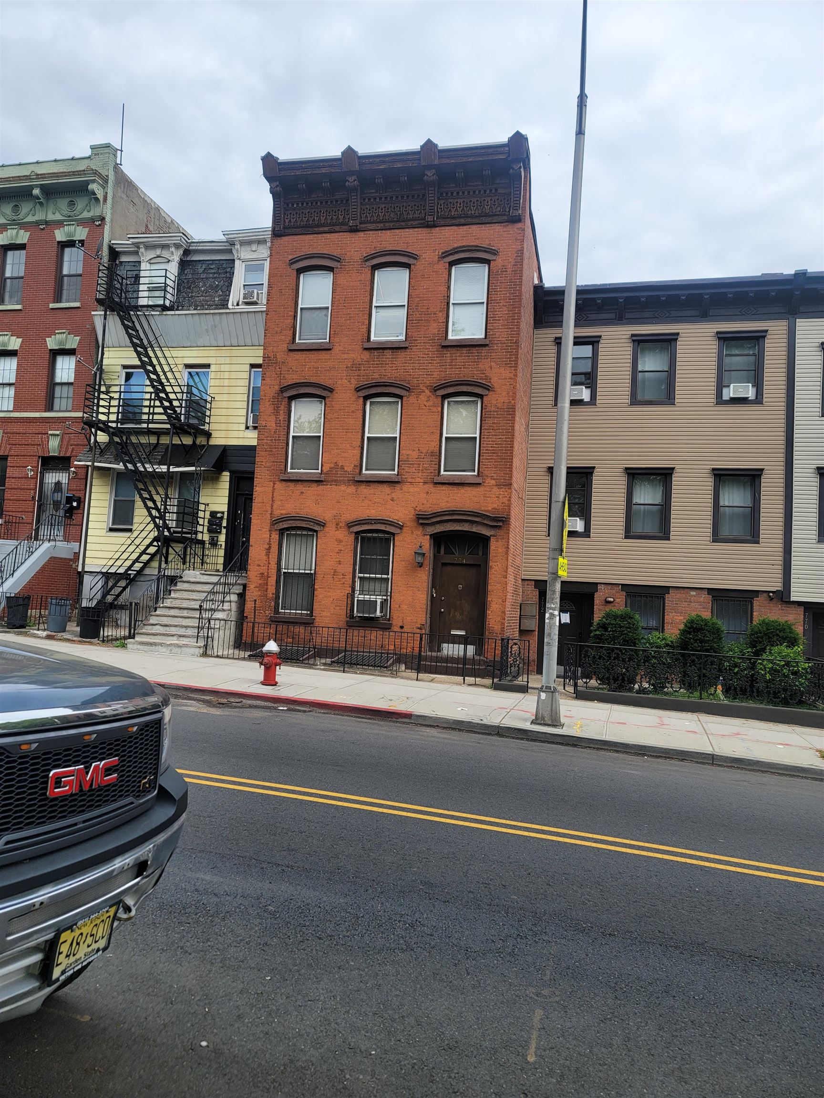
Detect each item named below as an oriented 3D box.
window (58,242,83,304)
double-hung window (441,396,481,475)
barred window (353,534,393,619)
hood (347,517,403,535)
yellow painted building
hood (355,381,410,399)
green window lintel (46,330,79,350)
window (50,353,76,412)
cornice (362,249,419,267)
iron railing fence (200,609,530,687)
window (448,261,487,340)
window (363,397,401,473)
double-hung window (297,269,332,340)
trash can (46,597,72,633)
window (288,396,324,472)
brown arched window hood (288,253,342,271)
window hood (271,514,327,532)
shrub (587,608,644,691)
[{"bbox_3d":[-9.766,-7.913,22.679,0.822,1.821,0.160,2,-5,13],"label":"window"},{"bbox_3d":[1.105,-2.505,17.632,0.820,1.779,0.120,2,-5,13],"label":"double-hung window"},{"bbox_3d":[-0.886,0.603,18.016,0.917,1.977,0.150,2,-4,14],"label":"barred window"},{"bbox_3d":[-0.813,-0.522,17.980,1.315,0.357,0.140,2,-4,14],"label":"hood"},{"bbox_3d":[-4.783,-2.833,26.641,5.934,10.914,11.150,2,-5,13],"label":"yellow painted building"},{"bbox_3d":[-0.640,-3.613,17.942,1.293,0.345,0.150,2,-5,13],"label":"hood"},{"bbox_3d":[-9.908,-5.952,22.596,1.127,0.552,0.170,2,-5,13],"label":"green window lintel"},{"bbox_3d":[-9.964,-4.768,22.687,0.814,1.774,0.140,2,-5,13],"label":"window"},{"bbox_3d":[-0.477,-6.649,18.184,1.308,0.395,0.180,2,-5,13],"label":"cornice"},{"bbox_3d":[-1.092,2.111,16.159,6.901,0.966,0.080,2,-4,14],"label":"iron railing fence"},{"bbox_3d":[1.287,-5.573,17.868,0.841,1.759,0.120,2,-5,13],"label":"window"},{"bbox_3d":[-0.667,-2.570,18.052,0.817,1.792,0.120,2,-5,13],"label":"window"},{"bbox_3d":[-2.274,-5.711,18.715,0.805,1.749,0.120,2,-5,13],"label":"double-hung window"},{"bbox_3d":[-7.687,1.431,17.238,0.480,0.700,0.480,3,-4,0],"label":"trash can"},{"bbox_3d":[-2.505,-2.678,18.773,0.836,1.777,0.100,2,-4,14],"label":"window"},{"bbox_3d":[-2.261,-6.828,18.864,1.327,0.390,0.140,2,-4,14],"label":"brown arched window hood"},{"bbox_3d":[-2.610,-0.596,18.419,1.327,0.367,0.140,2,-4,14],"label":"window hood"},{"bbox_3d":[4.064,1.990,15.879,1.081,1.631,1.060,2,-5,13],"label":"shrub"}]

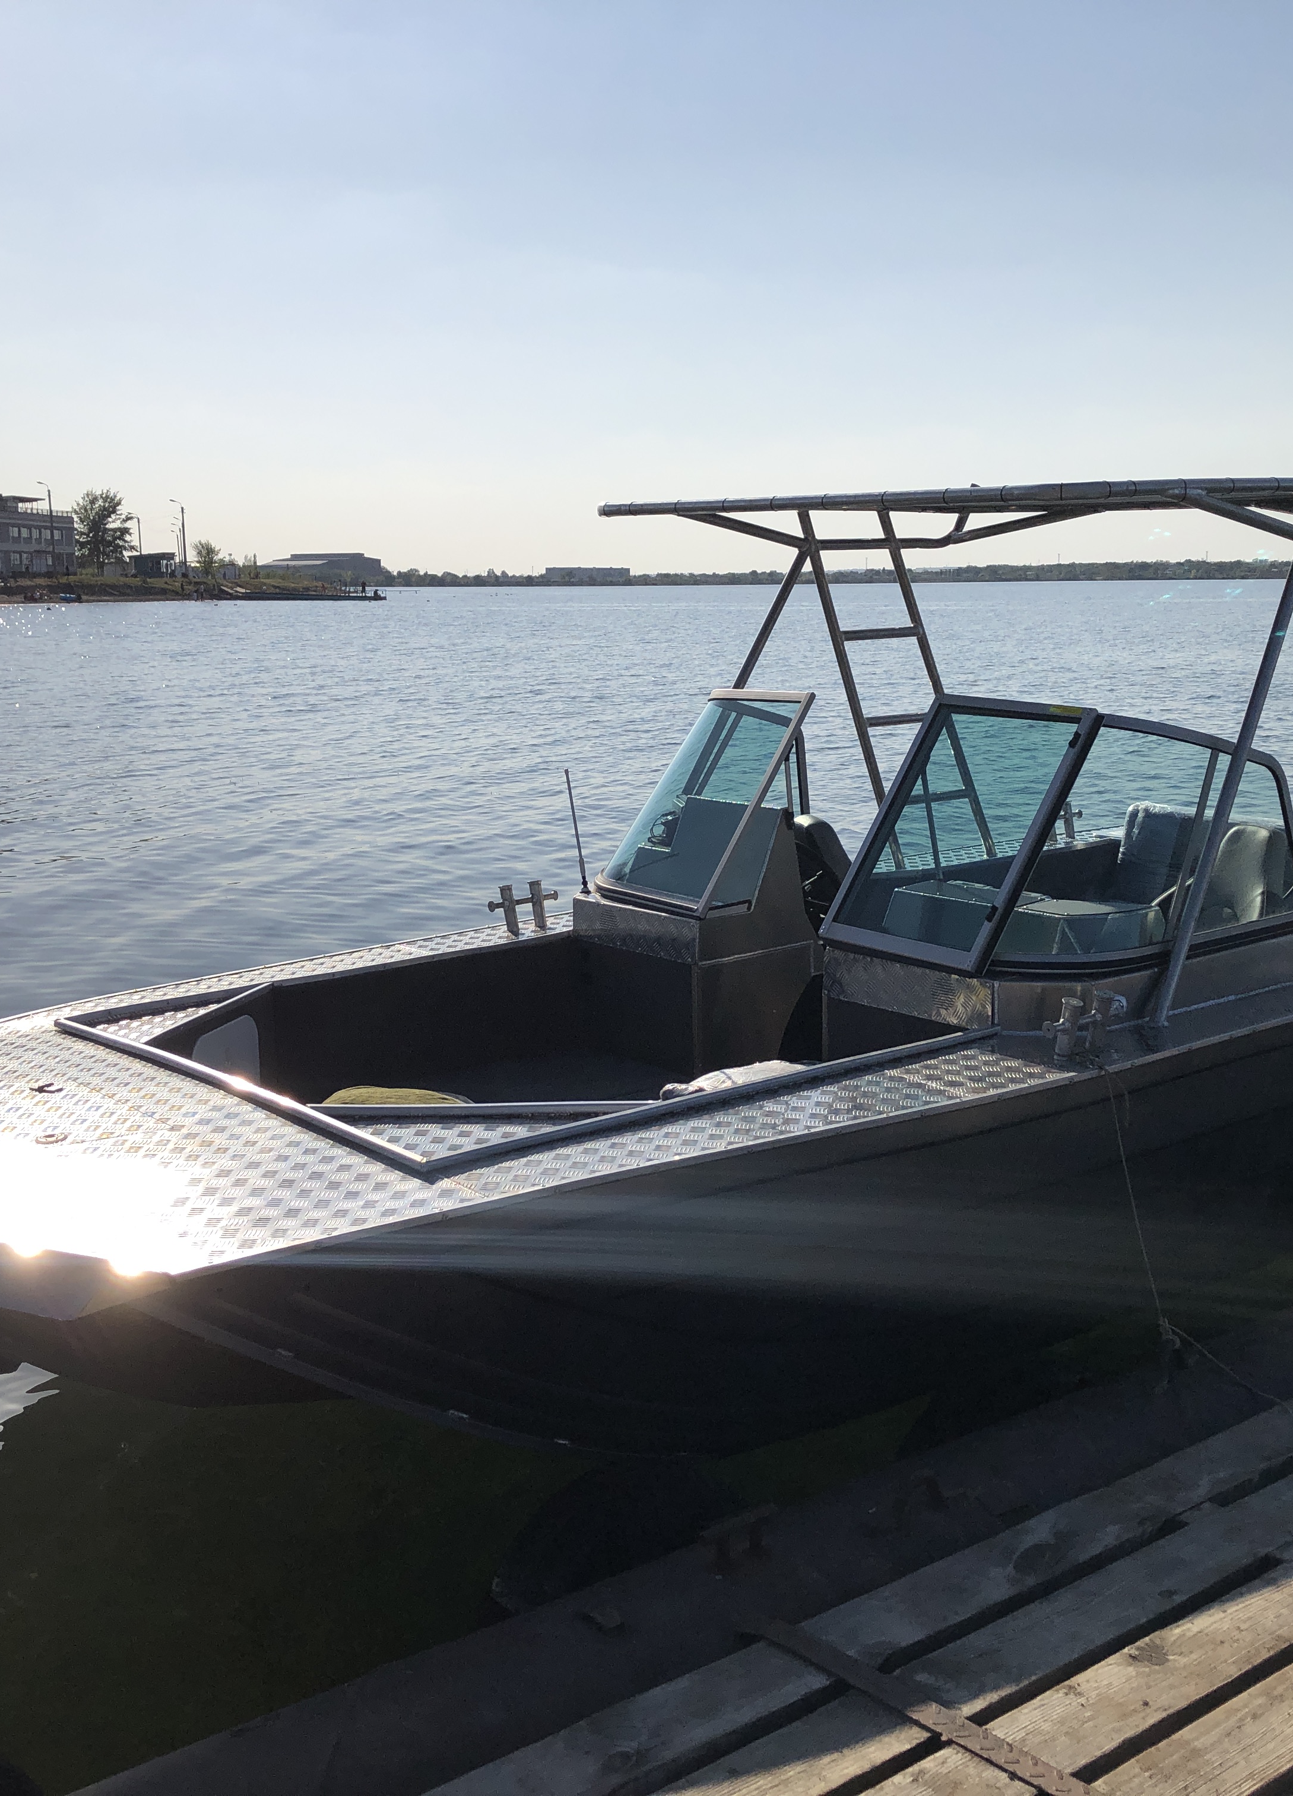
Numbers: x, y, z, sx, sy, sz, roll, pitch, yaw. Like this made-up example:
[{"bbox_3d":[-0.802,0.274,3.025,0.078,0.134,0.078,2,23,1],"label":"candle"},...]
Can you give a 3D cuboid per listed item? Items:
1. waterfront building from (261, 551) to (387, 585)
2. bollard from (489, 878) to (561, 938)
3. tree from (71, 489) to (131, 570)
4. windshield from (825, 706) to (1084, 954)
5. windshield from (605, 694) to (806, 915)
[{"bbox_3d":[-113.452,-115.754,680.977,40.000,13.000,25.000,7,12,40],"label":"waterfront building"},{"bbox_3d":[-0.361,0.026,5.881,0.250,0.165,0.060,-8,12,-40],"label":"bollard"},{"bbox_3d":[-64.784,-43.604,230.110,7.000,10.000,7.000,-3,10,-15],"label":"tree"},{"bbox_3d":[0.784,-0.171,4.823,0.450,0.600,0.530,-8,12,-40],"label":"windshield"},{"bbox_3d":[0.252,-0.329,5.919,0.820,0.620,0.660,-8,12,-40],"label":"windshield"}]

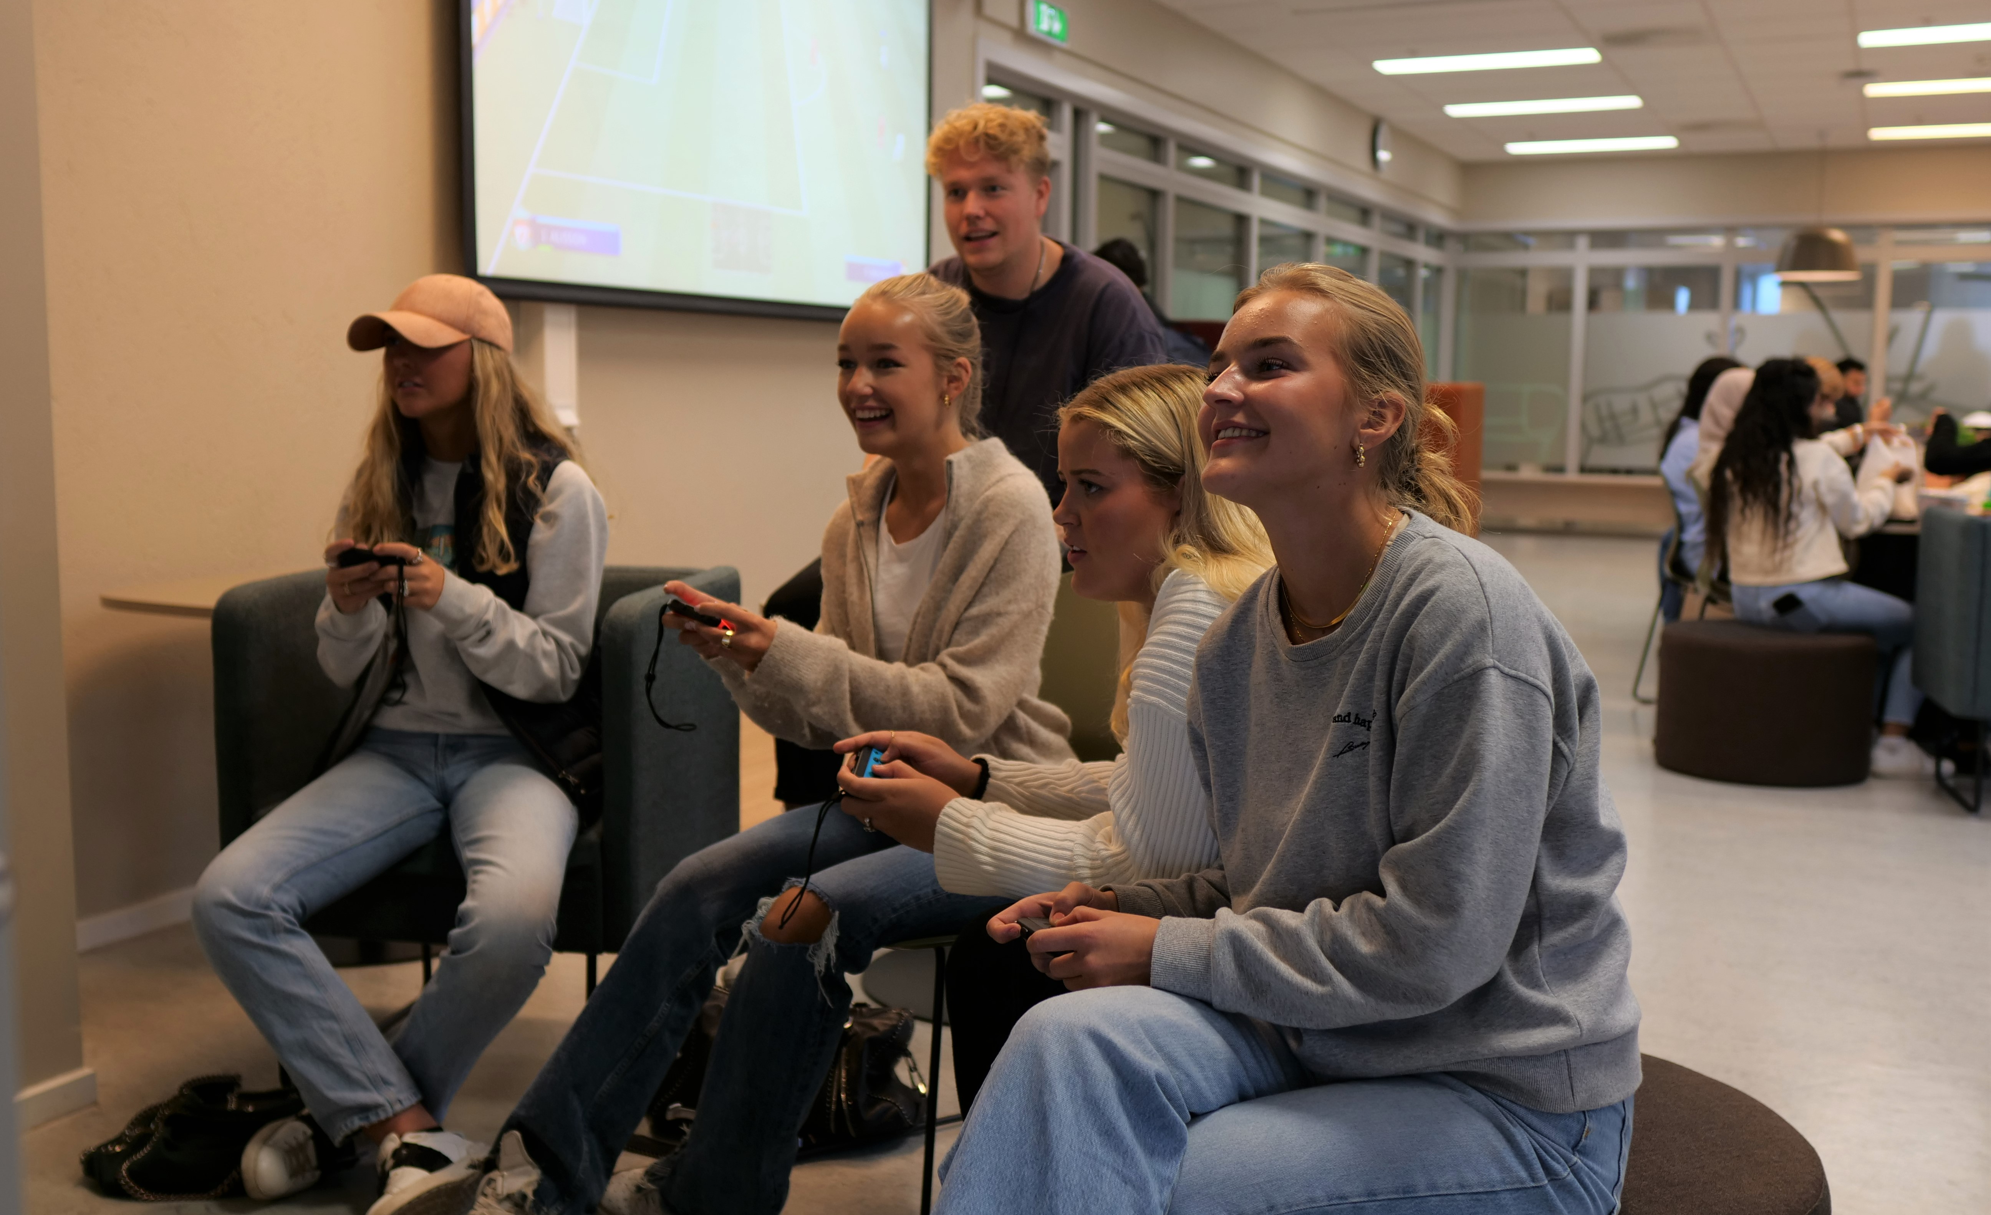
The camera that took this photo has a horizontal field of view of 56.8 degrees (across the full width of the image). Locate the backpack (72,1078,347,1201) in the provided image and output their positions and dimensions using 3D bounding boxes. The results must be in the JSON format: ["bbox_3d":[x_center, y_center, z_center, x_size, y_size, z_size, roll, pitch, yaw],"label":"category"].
[{"bbox_3d":[-1.105,0.745,2.620,0.350,0.140,0.220,-1,7,-14],"label":"backpack"}]

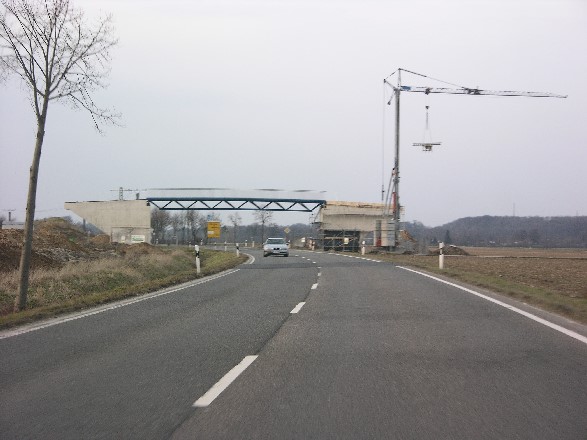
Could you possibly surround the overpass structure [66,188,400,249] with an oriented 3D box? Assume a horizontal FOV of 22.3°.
[{"bbox_3d":[-7.000,0.061,175.516,38.500,7.200,8.000,0,-1,-15],"label":"overpass structure"}]

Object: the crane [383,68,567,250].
[{"bbox_3d":[20.997,-6.637,172.054,24.600,20.600,3.000,0,-1,-23],"label":"crane"}]

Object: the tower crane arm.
[{"bbox_3d":[22.010,-14.830,172.596,22.400,1.000,0.900,0,-1,-23],"label":"tower crane arm"}]

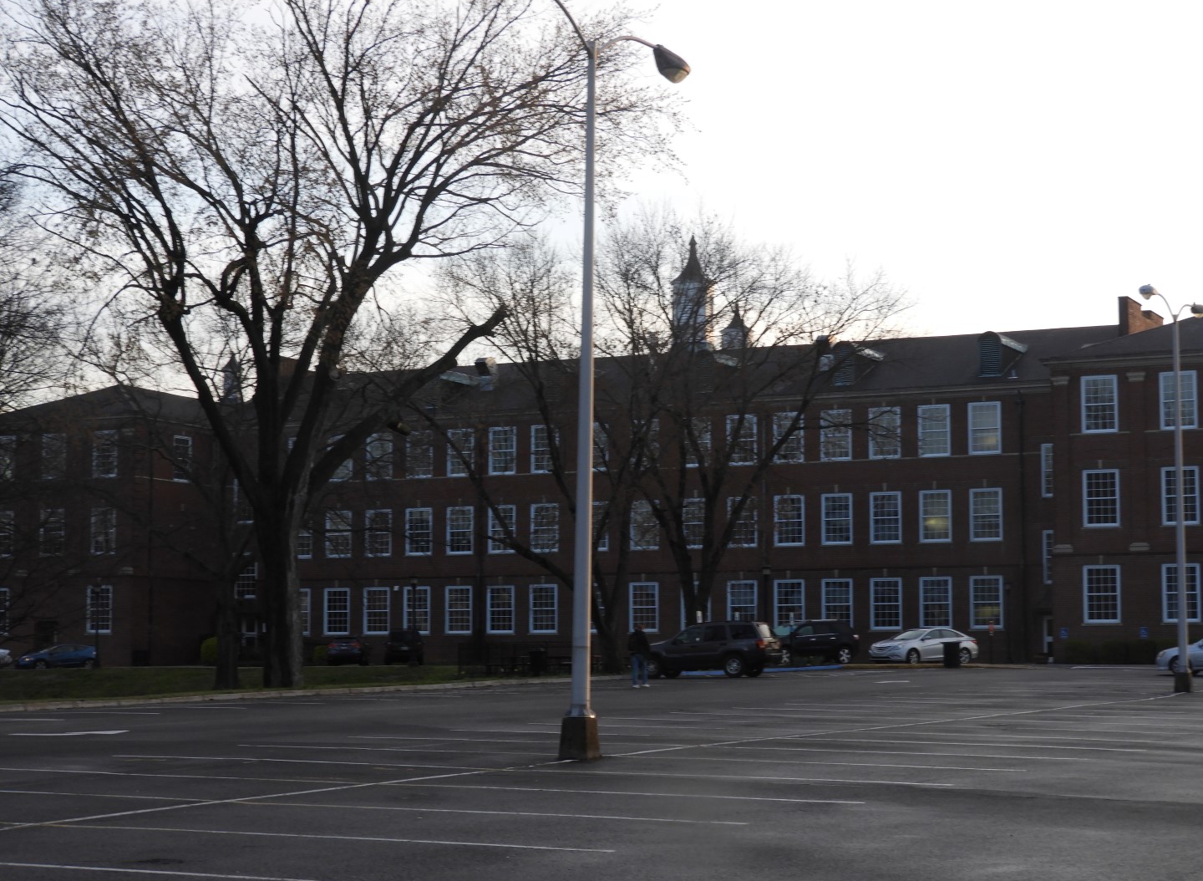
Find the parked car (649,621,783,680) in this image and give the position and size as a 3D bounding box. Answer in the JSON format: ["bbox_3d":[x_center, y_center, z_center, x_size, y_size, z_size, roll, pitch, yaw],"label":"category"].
[{"bbox_3d":[3.223,6.346,74.232,4.610,1.770,1.860,-3,-6,25],"label":"parked car"}]

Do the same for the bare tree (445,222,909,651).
[{"bbox_3d":[2.370,0.020,79.852,15.000,15.100,13.000,0,-5,0],"label":"bare tree"}]

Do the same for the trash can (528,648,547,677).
[{"bbox_3d":[-1.830,6.391,70.210,0.550,0.830,0.550,0,-5,0],"label":"trash can"}]

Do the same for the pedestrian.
[{"bbox_3d":[0.996,5.609,63.755,0.380,1.730,0.560,-4,-7,35],"label":"pedestrian"}]

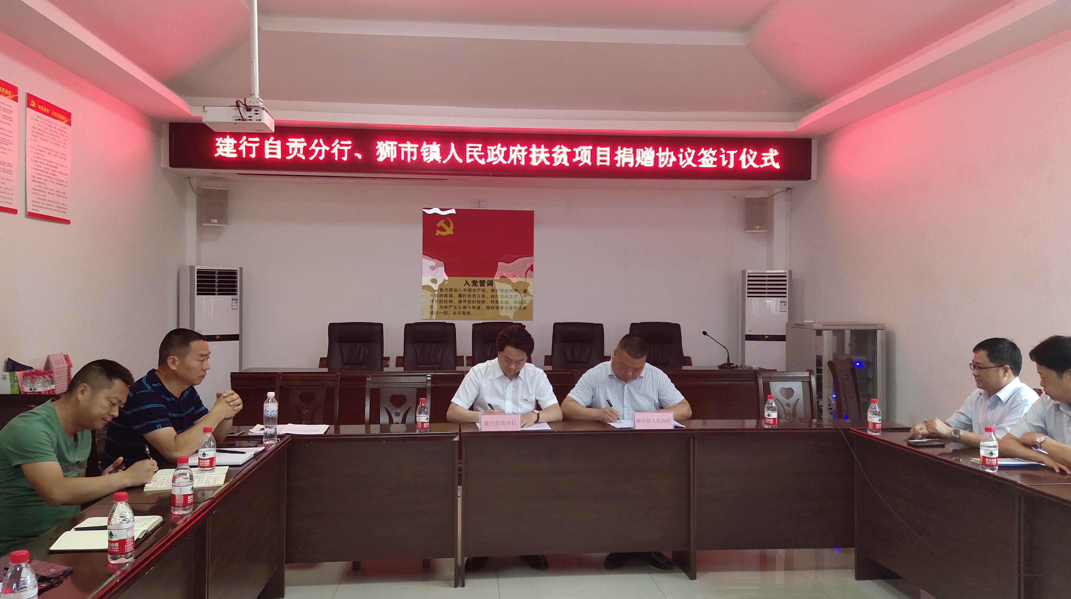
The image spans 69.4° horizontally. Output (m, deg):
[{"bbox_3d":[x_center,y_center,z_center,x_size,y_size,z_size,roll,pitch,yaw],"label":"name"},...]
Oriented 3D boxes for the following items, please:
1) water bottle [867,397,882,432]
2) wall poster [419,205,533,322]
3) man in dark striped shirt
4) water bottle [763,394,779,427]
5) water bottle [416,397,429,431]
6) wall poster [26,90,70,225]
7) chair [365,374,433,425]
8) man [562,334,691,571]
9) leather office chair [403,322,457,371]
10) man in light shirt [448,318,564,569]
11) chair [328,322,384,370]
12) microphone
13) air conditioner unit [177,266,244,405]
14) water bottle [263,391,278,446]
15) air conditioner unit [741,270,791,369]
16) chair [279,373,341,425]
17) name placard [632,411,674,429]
[{"bbox_3d":[1.761,0.607,4.015,0.066,0.177,0.066,0,0,-5],"label":"water bottle"},{"bbox_3d":[-0.622,-0.380,8.468,1.215,1.205,0.020,0,0,-5],"label":"wall poster"},{"bbox_3d":[-1.555,0.783,3.302,0.740,1.310,0.520,0,0,-5],"label":"man in dark striped shirt"},{"bbox_3d":[1.252,0.588,4.104,0.066,0.178,0.066,0,0,-5],"label":"water bottle"},{"bbox_3d":[-0.582,0.596,4.013,0.066,0.177,0.066,0,0,-5],"label":"water bottle"},{"bbox_3d":[-3.331,-0.947,5.330,0.020,0.800,0.570,0,0,-5],"label":"wall poster"},{"bbox_3d":[-0.783,0.948,4.338,0.430,0.985,0.530,0,0,-5],"label":"chair"},{"bbox_3d":[0.494,0.830,4.518,0.690,1.255,0.780,0,0,-5],"label":"man"},{"bbox_3d":[-0.929,0.762,6.791,0.600,1.100,0.640,0,0,-5],"label":"leather office chair"},{"bbox_3d":[-0.187,0.799,4.457,0.630,1.310,0.780,0,0,-5],"label":"man in light shirt"},{"bbox_3d":[-1.552,0.760,6.626,0.600,1.110,0.620,0,0,-5],"label":"chair"},{"bbox_3d":[1.510,0.414,6.337,0.280,0.310,0.140,0,0,15],"label":"microphone"},{"bbox_3d":[-3.224,0.523,7.701,0.500,1.680,0.310,0,0,-37],"label":"air conditioner unit"},{"bbox_3d":[-1.266,0.562,3.702,0.067,0.236,0.067,0,0,-5],"label":"water bottle"},{"bbox_3d":[2.371,0.547,7.947,0.500,1.680,0.310,0,0,15],"label":"air conditioner unit"},{"bbox_3d":[-1.335,0.945,4.387,0.430,0.985,0.530,0,0,-5],"label":"chair"},{"bbox_3d":[0.611,0.625,4.034,0.208,0.098,0.065,0,0,-5],"label":"name placard"}]

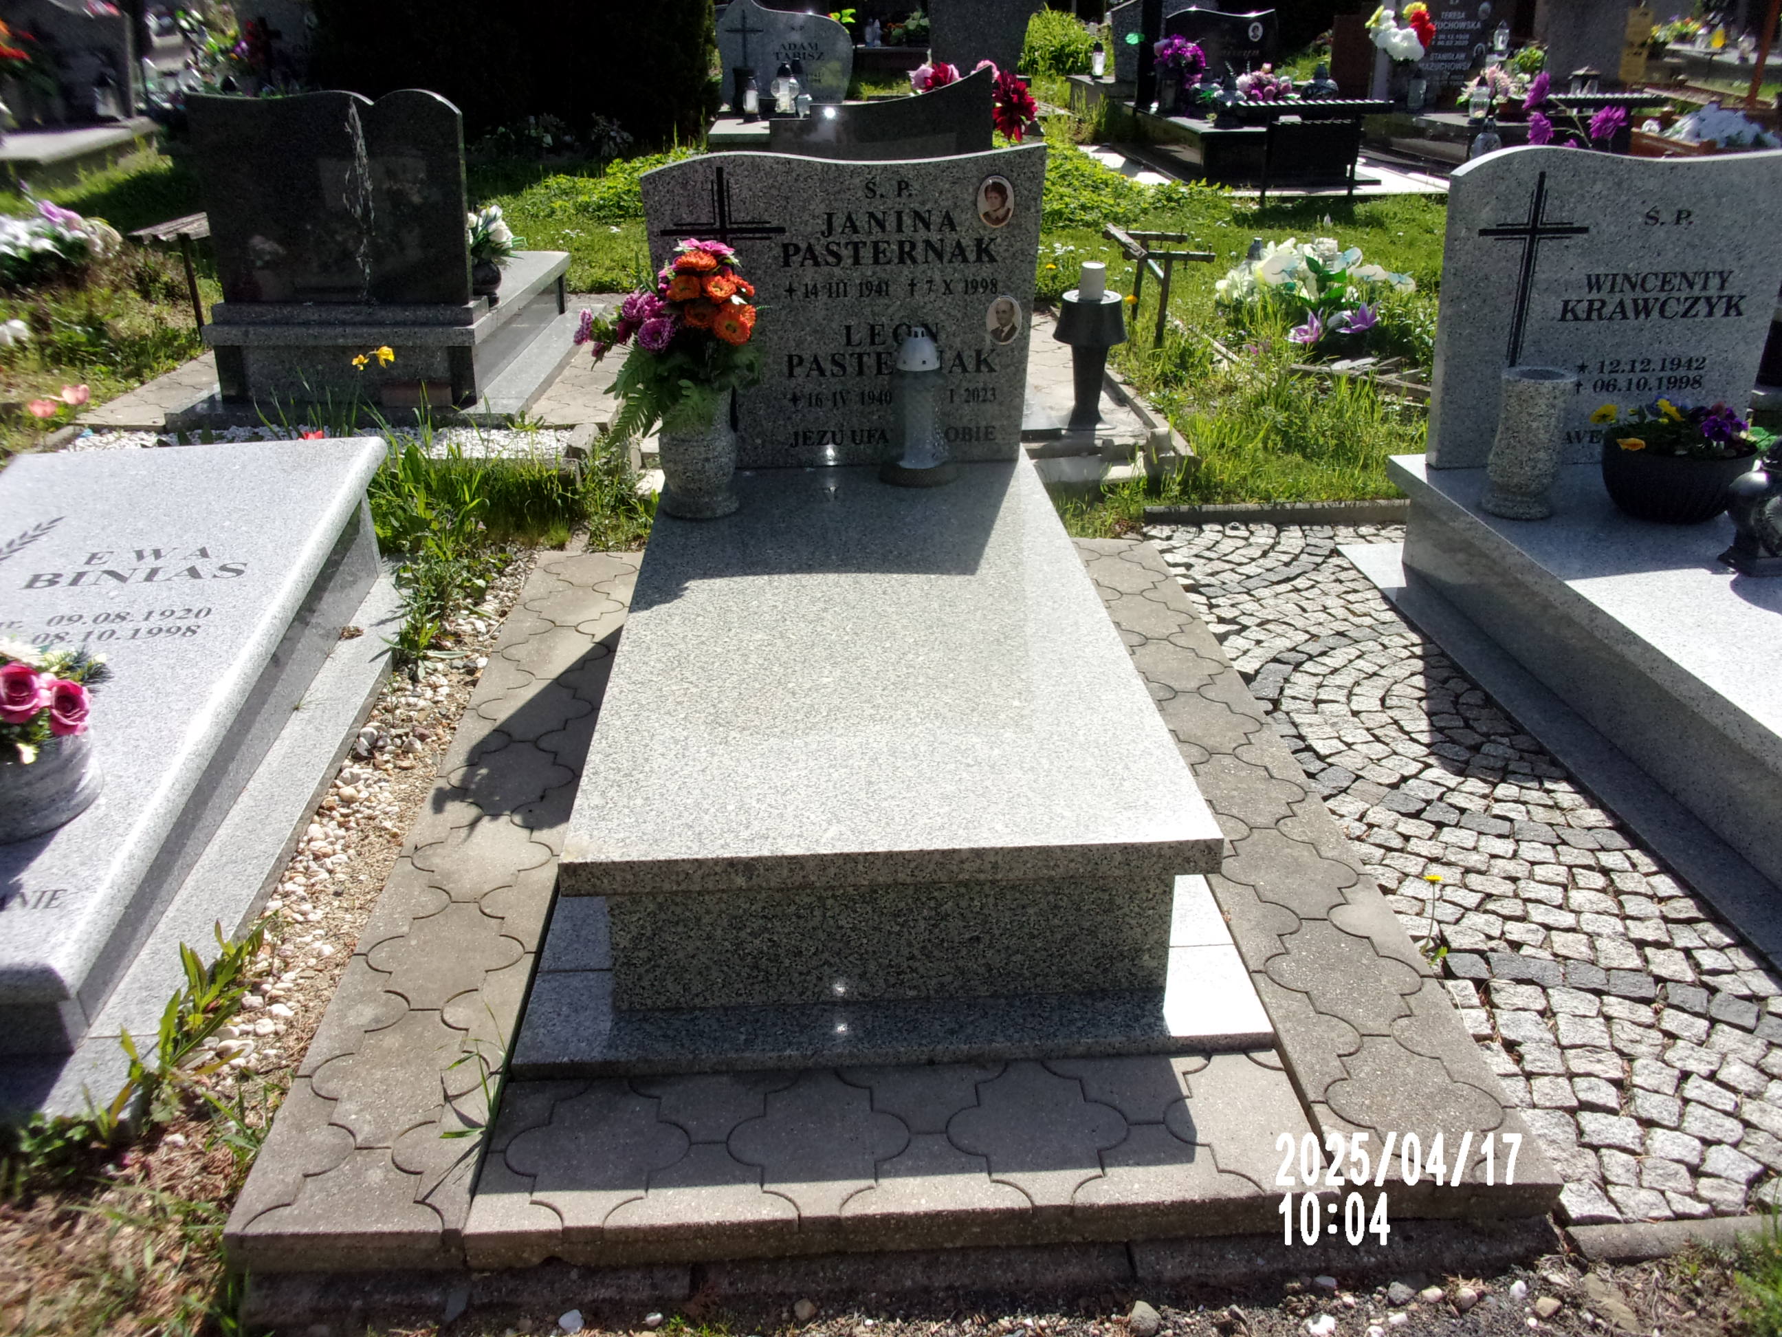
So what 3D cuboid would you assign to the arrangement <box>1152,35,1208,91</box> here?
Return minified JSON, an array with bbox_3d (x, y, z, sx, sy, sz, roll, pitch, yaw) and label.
[{"bbox_3d":[2.164,-4.532,10.800,0.360,0.360,0.340,-2,23,-3],"label":"arrangement"}]

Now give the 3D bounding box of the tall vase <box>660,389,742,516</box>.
[{"bbox_3d":[-0.413,-0.463,3.083,0.165,0.250,0.165,-2,23,-3],"label":"tall vase"}]

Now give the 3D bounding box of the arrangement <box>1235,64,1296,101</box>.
[{"bbox_3d":[2.676,-4.178,10.300,0.380,0.240,0.330,-2,23,-3],"label":"arrangement"}]

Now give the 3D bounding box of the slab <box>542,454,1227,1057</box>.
[{"bbox_3d":[-0.048,-0.009,2.708,0.890,0.275,1.915,-2,23,-3],"label":"slab"}]

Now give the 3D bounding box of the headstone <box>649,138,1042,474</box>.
[{"bbox_3d":[-0.104,-0.829,3.333,0.888,0.718,0.080,-2,23,-3],"label":"headstone"}]

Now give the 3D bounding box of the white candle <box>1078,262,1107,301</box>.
[{"bbox_3d":[0.616,-1.181,4.400,0.078,0.110,0.078,-2,23,-3],"label":"white candle"}]

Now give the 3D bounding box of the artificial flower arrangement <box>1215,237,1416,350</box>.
[{"bbox_3d":[1.738,-1.536,5.900,0.760,0.360,0.480,-2,23,-3],"label":"artificial flower arrangement"}]

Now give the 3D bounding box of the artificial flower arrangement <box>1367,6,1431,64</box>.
[{"bbox_3d":[3.777,-4.707,10.700,0.450,0.380,0.360,-2,23,-3],"label":"artificial flower arrangement"}]

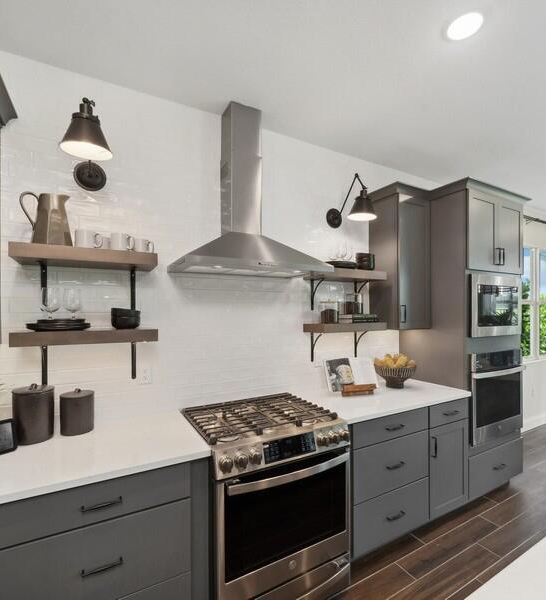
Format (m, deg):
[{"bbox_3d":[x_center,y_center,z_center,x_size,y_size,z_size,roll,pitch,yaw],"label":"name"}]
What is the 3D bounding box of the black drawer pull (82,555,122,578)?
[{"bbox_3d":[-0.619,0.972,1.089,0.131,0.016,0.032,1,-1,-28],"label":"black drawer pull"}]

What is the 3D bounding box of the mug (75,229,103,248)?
[{"bbox_3d":[-0.904,-0.292,1.482,0.115,0.094,0.083,1,-1,-28],"label":"mug"}]

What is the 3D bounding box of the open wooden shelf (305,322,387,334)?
[{"bbox_3d":[0.569,0.216,2.338,0.619,0.060,0.255,1,-1,-28],"label":"open wooden shelf"}]

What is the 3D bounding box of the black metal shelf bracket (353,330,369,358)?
[{"bbox_3d":[0.757,0.354,2.488,0.030,0.250,0.200,0,0,-27],"label":"black metal shelf bracket"}]

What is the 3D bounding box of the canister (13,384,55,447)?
[{"bbox_3d":[-1.145,0.531,1.446,0.152,0.263,0.152,0,0,-27],"label":"canister"}]

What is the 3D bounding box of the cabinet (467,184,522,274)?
[{"bbox_3d":[1.621,-0.501,2.613,0.810,0.600,0.620,1,-1,-28],"label":"cabinet"}]

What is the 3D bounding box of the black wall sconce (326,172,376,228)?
[{"bbox_3d":[0.605,-0.762,2.286,0.200,0.360,0.420,0,0,-27],"label":"black wall sconce"}]

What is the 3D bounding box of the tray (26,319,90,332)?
[{"bbox_3d":[-1.055,0.124,1.476,0.255,0.056,0.255,1,-1,-28],"label":"tray"}]

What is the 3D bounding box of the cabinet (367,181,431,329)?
[{"bbox_3d":[1.038,-0.314,2.476,0.385,1.070,0.345,1,-1,-28],"label":"cabinet"}]

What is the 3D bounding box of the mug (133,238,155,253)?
[{"bbox_3d":[-0.716,-0.287,1.656,0.115,0.090,0.085,0,0,-27],"label":"mug"}]

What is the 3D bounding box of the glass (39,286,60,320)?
[{"bbox_3d":[-1.084,0.017,1.461,0.080,0.164,0.080,1,-1,-28],"label":"glass"}]

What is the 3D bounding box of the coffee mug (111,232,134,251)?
[{"bbox_3d":[-0.773,-0.289,1.551,0.115,0.094,0.083,1,-1,-28],"label":"coffee mug"}]

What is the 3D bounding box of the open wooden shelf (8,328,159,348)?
[{"bbox_3d":[-0.904,0.179,1.507,0.600,0.061,0.250,1,-1,-28],"label":"open wooden shelf"}]

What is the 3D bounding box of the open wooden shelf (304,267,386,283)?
[{"bbox_3d":[0.555,-0.182,2.273,0.605,0.061,0.250,1,-1,-28],"label":"open wooden shelf"}]

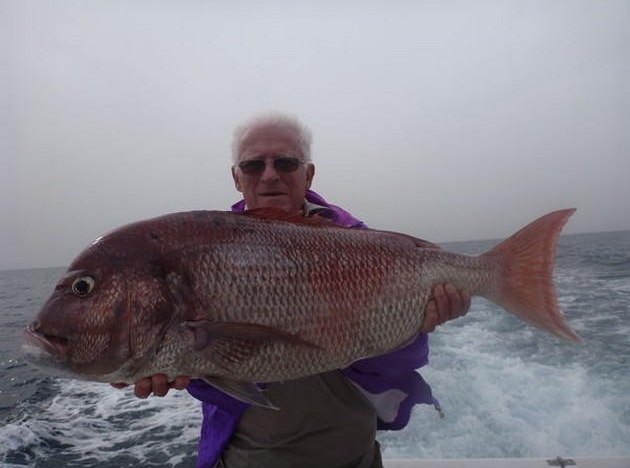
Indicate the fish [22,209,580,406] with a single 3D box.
[{"bbox_3d":[0.002,0.100,0.810,0.885,0.305,0.150,-6,-3,-7],"label":"fish"}]

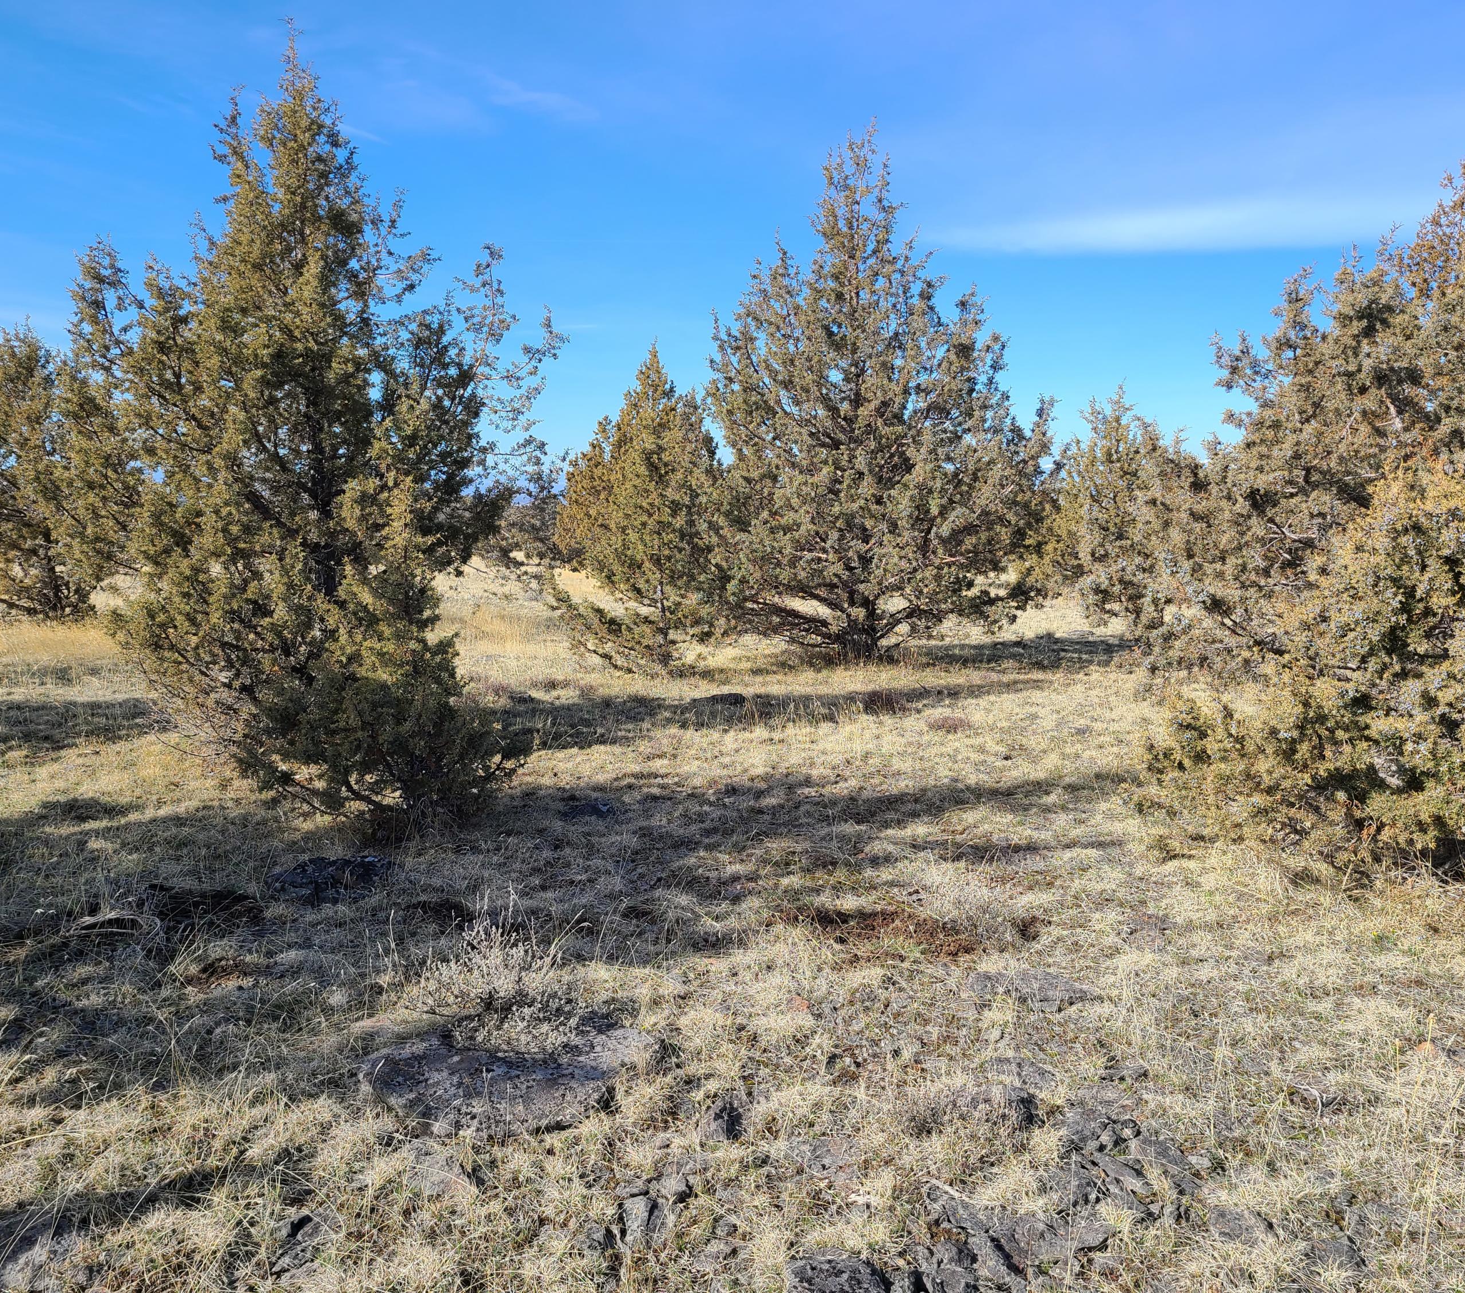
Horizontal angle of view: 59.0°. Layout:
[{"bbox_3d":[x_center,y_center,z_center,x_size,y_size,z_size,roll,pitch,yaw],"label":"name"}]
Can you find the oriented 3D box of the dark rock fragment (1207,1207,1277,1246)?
[{"bbox_3d":[1.105,1.255,2.807,0.140,0.036,0.095,1,6,10],"label":"dark rock fragment"}]

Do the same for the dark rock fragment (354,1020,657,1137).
[{"bbox_3d":[-0.590,1.134,3.454,0.777,0.147,0.427,-1,6,-10],"label":"dark rock fragment"}]

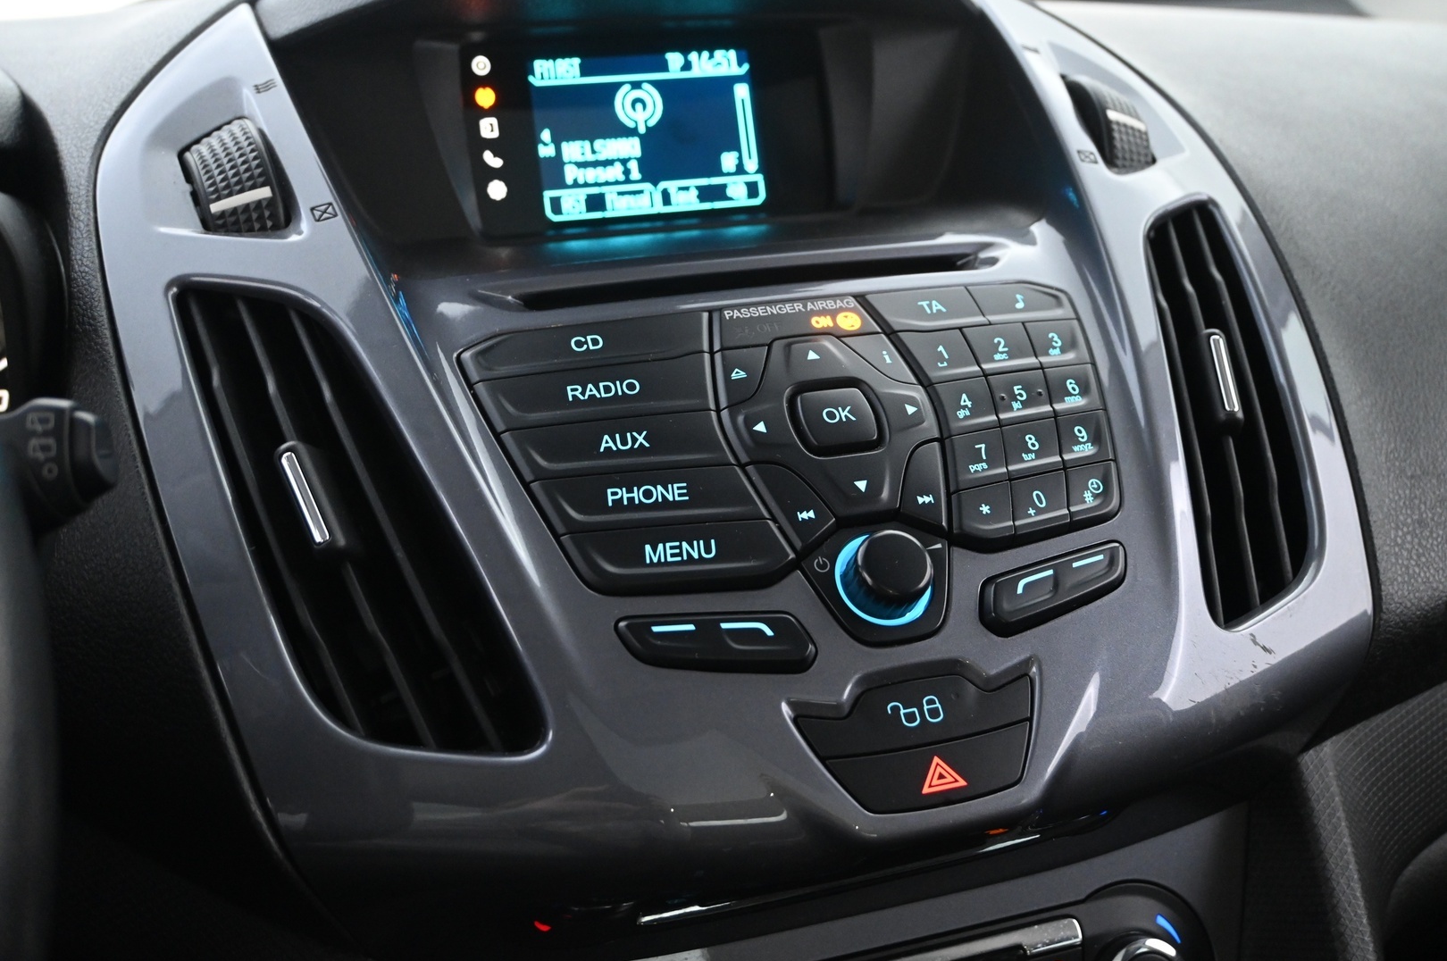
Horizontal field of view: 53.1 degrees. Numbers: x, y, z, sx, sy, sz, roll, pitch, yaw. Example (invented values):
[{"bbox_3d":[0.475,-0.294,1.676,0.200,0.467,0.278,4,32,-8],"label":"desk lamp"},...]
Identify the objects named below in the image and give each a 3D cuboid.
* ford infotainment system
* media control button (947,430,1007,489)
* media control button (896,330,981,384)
[{"bbox_3d":[-0.025,-0.117,0.485,0.122,0.061,0.015,-7,1,-16],"label":"ford infotainment system"},{"bbox_3d":[0.061,-0.004,0.352,0.020,0.005,0.016,-6,57,-22],"label":"media control button"},{"bbox_3d":[0.056,-0.031,0.371,0.019,0.005,0.018,-8,51,-23],"label":"media control button"}]

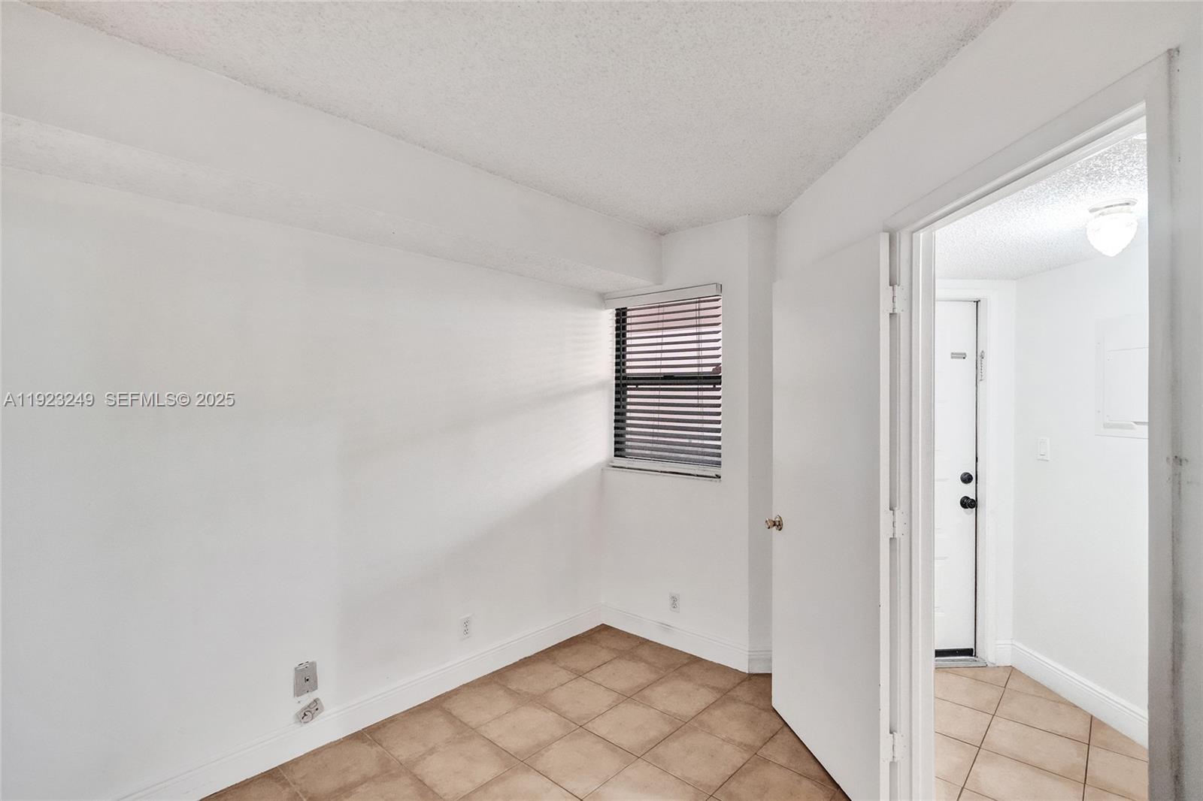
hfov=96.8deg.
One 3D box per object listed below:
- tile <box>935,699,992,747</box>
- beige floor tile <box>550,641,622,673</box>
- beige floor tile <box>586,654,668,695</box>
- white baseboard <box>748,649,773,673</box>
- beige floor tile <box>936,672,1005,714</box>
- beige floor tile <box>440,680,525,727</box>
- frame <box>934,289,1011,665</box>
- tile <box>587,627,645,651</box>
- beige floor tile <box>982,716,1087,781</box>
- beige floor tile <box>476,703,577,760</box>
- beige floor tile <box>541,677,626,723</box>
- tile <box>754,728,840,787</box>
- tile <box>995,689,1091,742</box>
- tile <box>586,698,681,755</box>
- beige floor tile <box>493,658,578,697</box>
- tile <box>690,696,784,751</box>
[{"bbox_3d":[1.569,1.455,2.451,0.330,0.010,0.330,0,0,44],"label":"tile"},{"bbox_3d":[-0.105,1.484,3.084,0.310,0.010,0.325,0,-1,42],"label":"beige floor tile"},{"bbox_3d":[0.131,1.483,2.880,0.325,0.010,0.325,0,-1,42],"label":"beige floor tile"},{"bbox_3d":[0.868,1.411,2.906,0.145,0.136,0.018,0,0,-2],"label":"white baseboard"},{"bbox_3d":[1.798,1.455,2.686,0.330,0.010,0.330,0,0,44],"label":"beige floor tile"},{"bbox_3d":[-0.564,1.480,2.599,0.315,0.010,0.325,0,-1,42],"label":"beige floor tile"},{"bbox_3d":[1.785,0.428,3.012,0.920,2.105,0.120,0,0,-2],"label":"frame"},{"bbox_3d":[0.114,1.455,3.220,0.330,0.010,0.290,0,0,42],"label":"tile"},{"bbox_3d":[1.848,1.480,2.278,0.325,0.010,0.325,0,-1,42],"label":"beige floor tile"},{"bbox_3d":[-0.336,1.502,2.442,0.335,0.010,0.335,-1,-1,42],"label":"beige floor tile"},{"bbox_3d":[-0.104,1.505,2.684,0.335,0.010,0.335,-1,-1,42],"label":"beige floor tile"},{"bbox_3d":[0.892,1.499,2.266,0.335,0.010,0.335,-1,-1,43],"label":"tile"},{"bbox_3d":[2.111,1.504,2.553,0.335,0.010,0.335,-1,-1,43],"label":"tile"},{"bbox_3d":[0.149,1.479,2.427,0.325,0.010,0.325,0,-1,42],"label":"tile"},{"bbox_3d":[-0.323,1.455,2.796,0.330,0.010,0.330,0,0,42],"label":"beige floor tile"},{"bbox_3d":[0.638,1.502,2.486,0.335,0.010,0.335,-1,-1,42],"label":"tile"}]

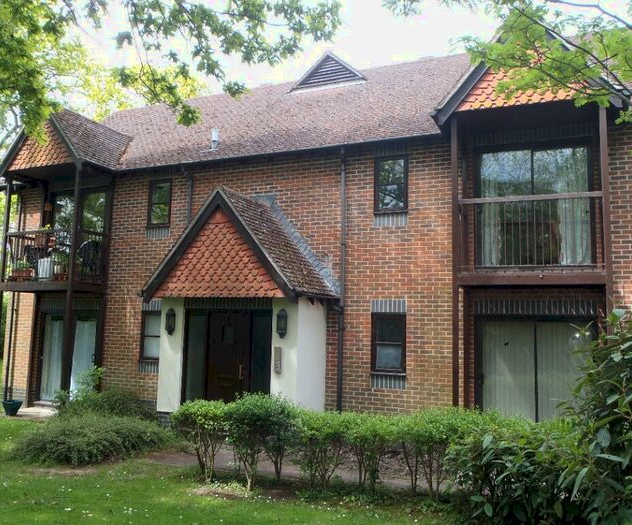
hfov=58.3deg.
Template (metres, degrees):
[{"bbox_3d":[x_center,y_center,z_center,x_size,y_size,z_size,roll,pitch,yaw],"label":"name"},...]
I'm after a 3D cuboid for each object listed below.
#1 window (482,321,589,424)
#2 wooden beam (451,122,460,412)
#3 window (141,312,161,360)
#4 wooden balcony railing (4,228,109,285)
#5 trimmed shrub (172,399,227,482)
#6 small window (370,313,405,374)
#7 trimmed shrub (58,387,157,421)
[{"bbox_3d":[3.371,1.838,8.712,1.740,2.040,0.110,-2,-7,23],"label":"window"},{"bbox_3d":[2.069,0.350,8.344,0.085,5.070,0.085,-2,-7,23],"label":"wooden beam"},{"bbox_3d":[-3.305,1.505,11.590,0.600,1.010,0.090,-2,-7,23],"label":"window"},{"bbox_3d":[-5.628,0.012,12.213,2.115,1.293,0.980,-1,-7,24],"label":"wooden balcony railing"},{"bbox_3d":[-1.463,2.282,7.329,0.680,1.010,0.680,1,-6,0],"label":"trimmed shrub"},{"bbox_3d":[1.255,1.372,9.625,0.615,1.030,0.090,-2,-7,23],"label":"small window"},{"bbox_3d":[-3.974,2.760,10.818,1.950,0.680,1.150,-1,-7,24],"label":"trimmed shrub"}]

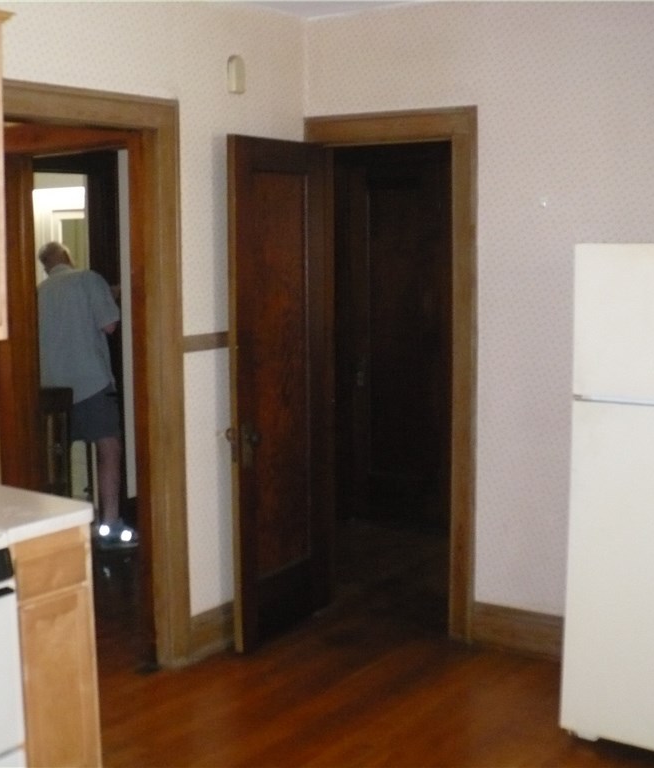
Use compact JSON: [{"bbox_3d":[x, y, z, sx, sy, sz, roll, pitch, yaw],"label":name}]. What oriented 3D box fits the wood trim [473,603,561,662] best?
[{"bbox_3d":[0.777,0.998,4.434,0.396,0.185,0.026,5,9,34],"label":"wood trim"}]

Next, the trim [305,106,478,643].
[{"bbox_3d":[0.255,-0.033,4.643,0.820,2.185,0.040,5,9,34],"label":"trim"}]

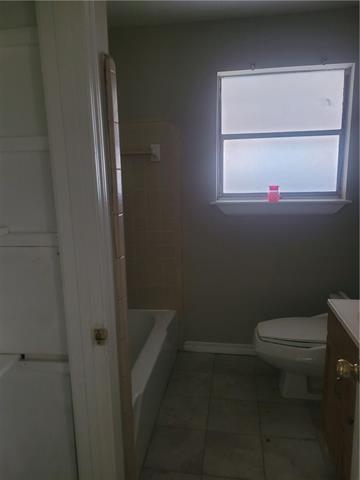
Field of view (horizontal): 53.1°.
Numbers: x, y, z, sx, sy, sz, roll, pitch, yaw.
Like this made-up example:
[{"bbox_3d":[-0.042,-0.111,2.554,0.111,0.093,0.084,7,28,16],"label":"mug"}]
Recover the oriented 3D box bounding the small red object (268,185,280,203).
[{"bbox_3d":[0.676,-0.331,2.602,0.081,0.121,0.066,0,11,8],"label":"small red object"}]

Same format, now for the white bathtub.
[{"bbox_3d":[-0.509,0.872,2.205,0.760,0.377,1.520,0,11,8],"label":"white bathtub"}]

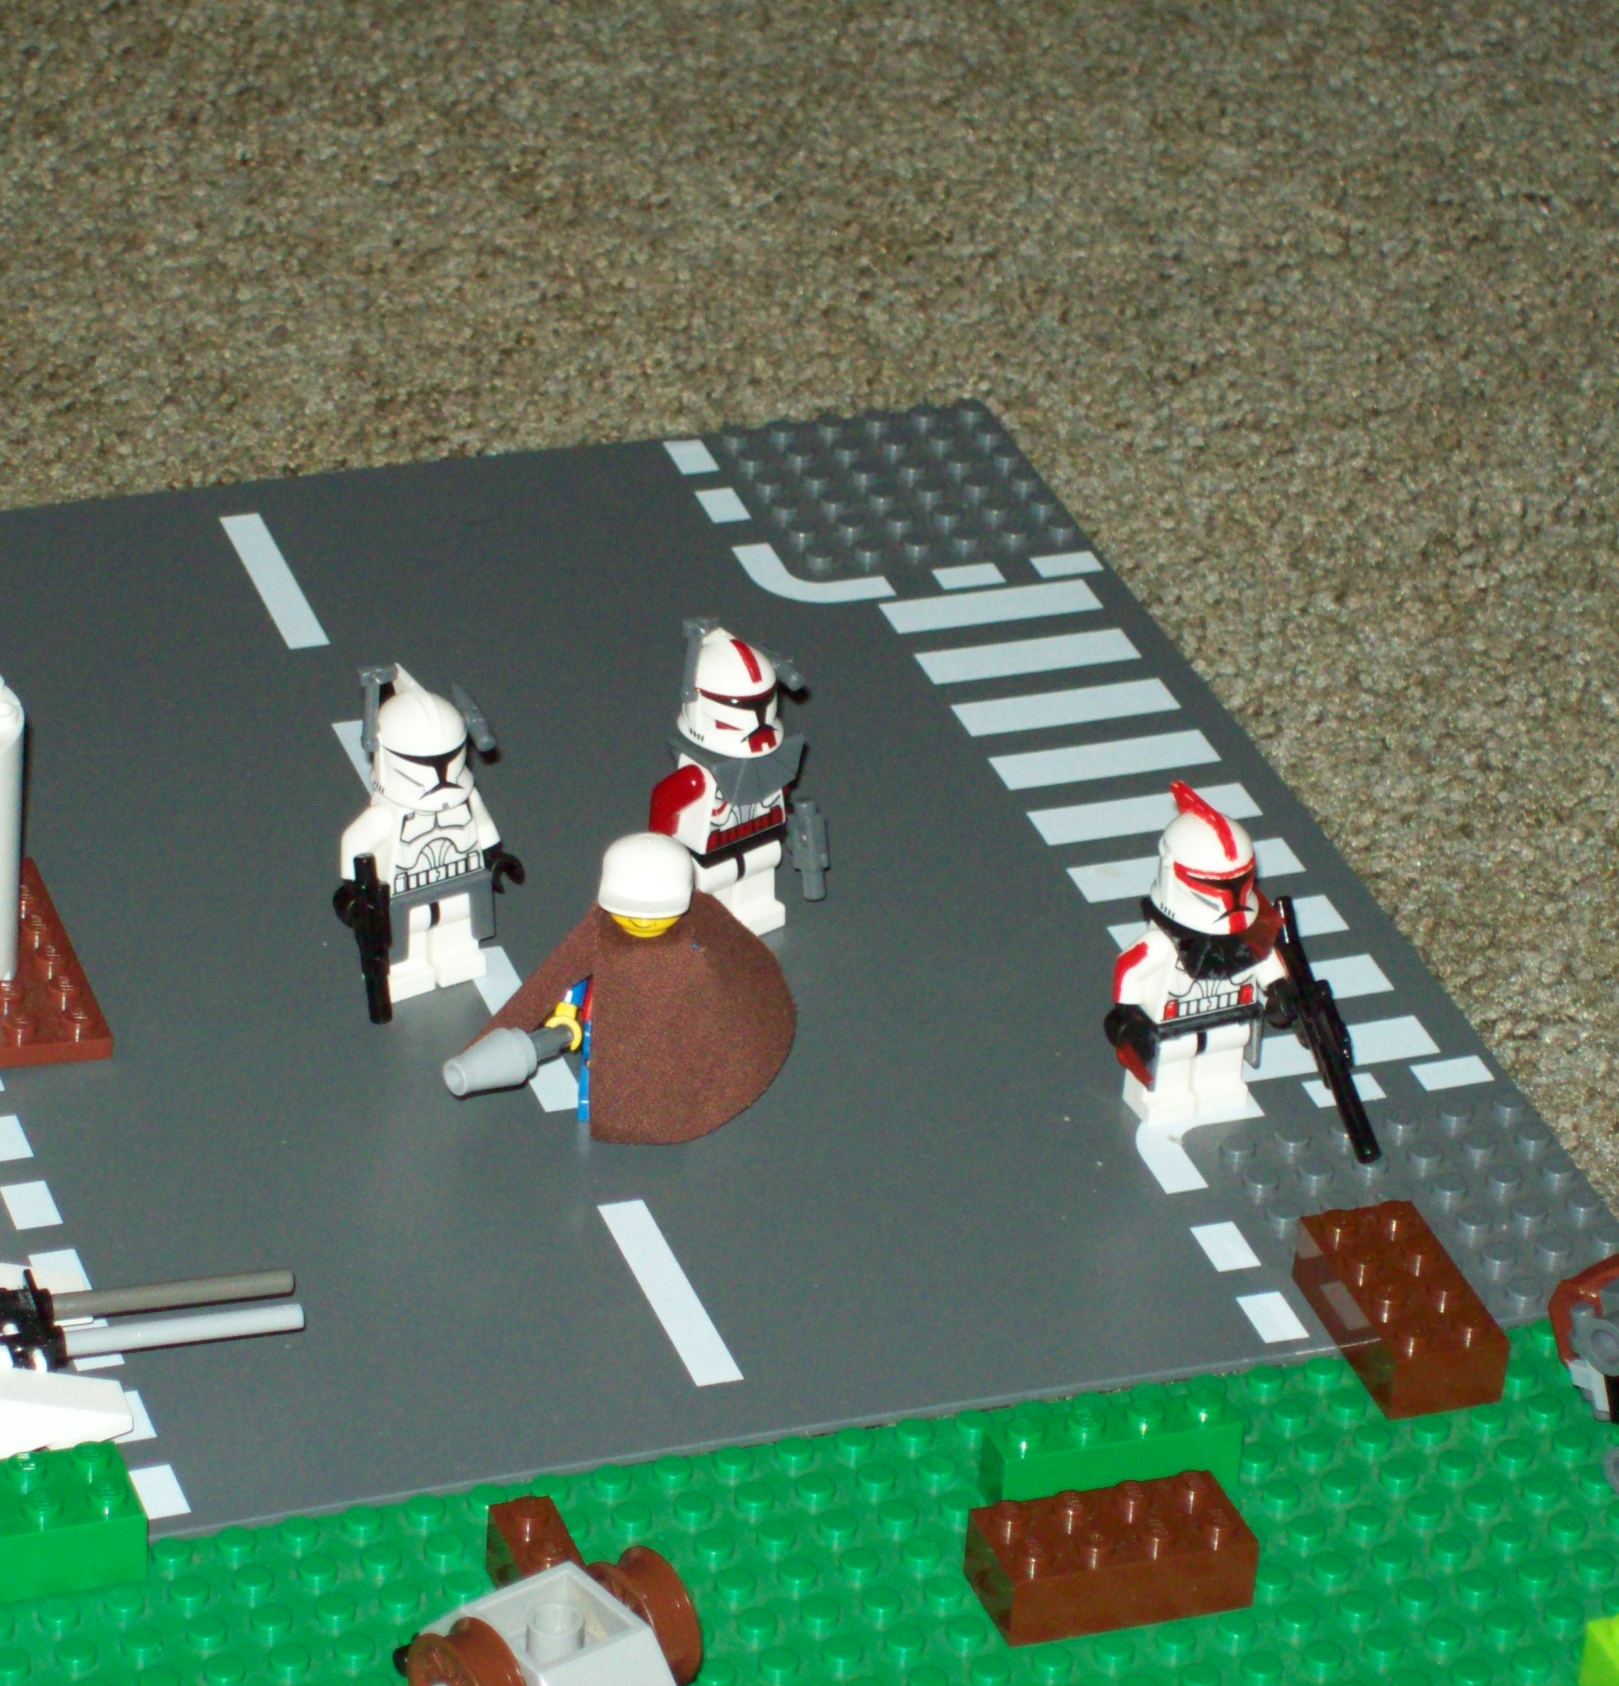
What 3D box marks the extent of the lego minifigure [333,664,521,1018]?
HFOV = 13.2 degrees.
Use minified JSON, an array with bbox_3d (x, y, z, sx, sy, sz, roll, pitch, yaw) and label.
[{"bbox_3d":[-0.053,-0.001,0.955,0.028,0.046,0.018,-16,36,-29],"label":"lego minifigure"}]

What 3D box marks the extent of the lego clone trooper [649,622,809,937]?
[{"bbox_3d":[-0.011,-0.007,0.970,0.027,0.046,0.018,-23,40,-37],"label":"lego clone trooper"}]

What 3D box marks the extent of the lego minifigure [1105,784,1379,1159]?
[{"bbox_3d":[0.056,0.019,0.933,0.034,0.046,0.033,-11,34,-22],"label":"lego minifigure"}]

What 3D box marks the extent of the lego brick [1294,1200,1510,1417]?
[{"bbox_3d":[0.076,0.059,0.902,0.016,0.011,0.032,-8,33,-18],"label":"lego brick"}]

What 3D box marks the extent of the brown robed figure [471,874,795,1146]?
[{"bbox_3d":[-0.024,0.022,0.934,0.043,0.032,0.022,5,31,2],"label":"brown robed figure"}]

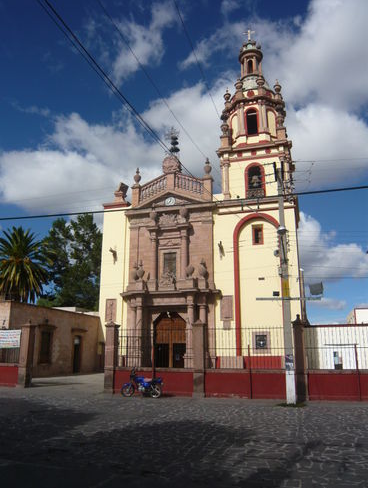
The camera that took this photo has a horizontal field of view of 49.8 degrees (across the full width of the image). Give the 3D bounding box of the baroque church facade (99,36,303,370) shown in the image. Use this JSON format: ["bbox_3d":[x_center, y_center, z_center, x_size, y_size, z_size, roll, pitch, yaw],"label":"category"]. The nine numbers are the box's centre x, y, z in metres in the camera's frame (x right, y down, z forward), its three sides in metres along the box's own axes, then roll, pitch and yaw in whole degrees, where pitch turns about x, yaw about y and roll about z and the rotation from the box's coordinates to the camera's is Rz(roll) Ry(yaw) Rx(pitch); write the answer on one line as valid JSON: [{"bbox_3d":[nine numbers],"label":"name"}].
[{"bbox_3d":[1.411,-4.725,33.074,14.850,29.566,6.800,-4,-15,15],"label":"baroque church facade"}]

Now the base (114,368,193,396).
[{"bbox_3d":[-1.283,6.028,17.331,3.671,1.100,0.350,-4,-15,15],"label":"base"}]

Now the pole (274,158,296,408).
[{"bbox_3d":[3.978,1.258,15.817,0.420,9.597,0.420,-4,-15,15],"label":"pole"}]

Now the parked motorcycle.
[{"bbox_3d":[-1.726,5.806,16.567,1.930,1.150,0.720,-4,-15,15],"label":"parked motorcycle"}]

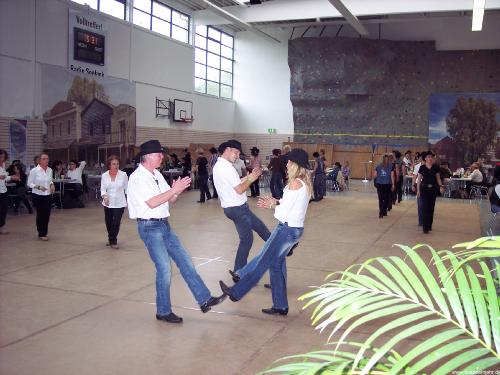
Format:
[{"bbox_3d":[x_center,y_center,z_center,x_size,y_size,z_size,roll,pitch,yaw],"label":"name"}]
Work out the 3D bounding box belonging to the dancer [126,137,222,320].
[{"bbox_3d":[-0.732,0.433,5.713,1.030,1.800,0.550,3,4,22],"label":"dancer"}]

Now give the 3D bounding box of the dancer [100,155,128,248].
[{"bbox_3d":[-2.311,0.223,9.590,0.460,1.580,0.360,1,4,-9],"label":"dancer"}]

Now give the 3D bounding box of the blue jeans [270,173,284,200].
[{"bbox_3d":[0.947,-0.048,18.904,0.450,0.950,0.320,0,4,-18],"label":"blue jeans"}]

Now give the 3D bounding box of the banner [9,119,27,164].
[{"bbox_3d":[-7.858,-1.421,19.106,0.060,1.750,0.780,3,4,22],"label":"banner"}]

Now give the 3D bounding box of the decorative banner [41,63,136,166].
[{"bbox_3d":[-6.298,-2.474,22.894,0.080,4.250,6.050,3,4,22],"label":"decorative banner"}]

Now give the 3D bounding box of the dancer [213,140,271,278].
[{"bbox_3d":[0.038,0.317,7.339,1.150,1.840,0.550,3,4,22],"label":"dancer"}]

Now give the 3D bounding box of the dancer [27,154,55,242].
[{"bbox_3d":[-3.738,0.153,10.100,0.470,1.570,0.360,0,4,-23],"label":"dancer"}]

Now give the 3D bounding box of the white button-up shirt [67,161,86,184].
[{"bbox_3d":[-4.867,-0.421,15.800,0.520,0.650,0.320,3,4,14],"label":"white button-up shirt"}]

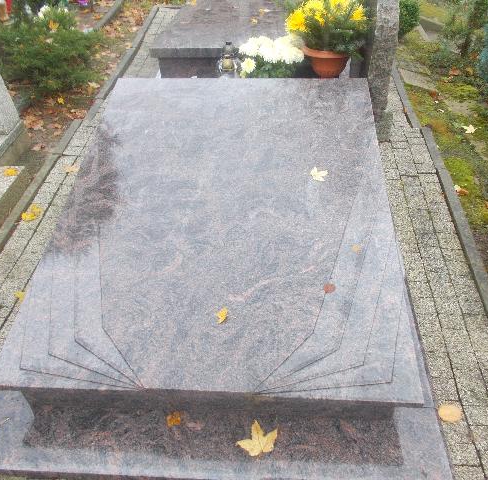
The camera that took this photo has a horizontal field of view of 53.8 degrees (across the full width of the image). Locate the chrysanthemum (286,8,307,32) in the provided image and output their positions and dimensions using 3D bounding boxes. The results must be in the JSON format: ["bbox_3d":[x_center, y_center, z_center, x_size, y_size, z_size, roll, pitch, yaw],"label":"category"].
[{"bbox_3d":[0.255,-1.066,2.335,0.100,0.105,0.100,1,43,4],"label":"chrysanthemum"}]

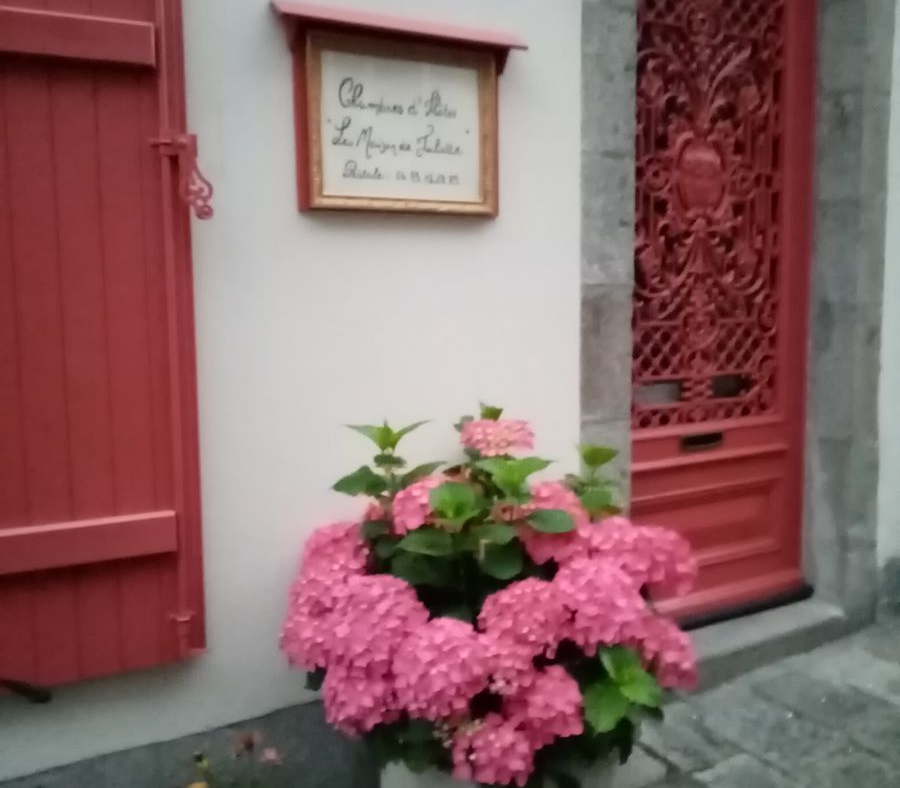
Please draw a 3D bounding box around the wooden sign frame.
[{"bbox_3d":[-0.117,-0.624,2.131,0.490,0.394,0.066,-4,7,-29],"label":"wooden sign frame"}]

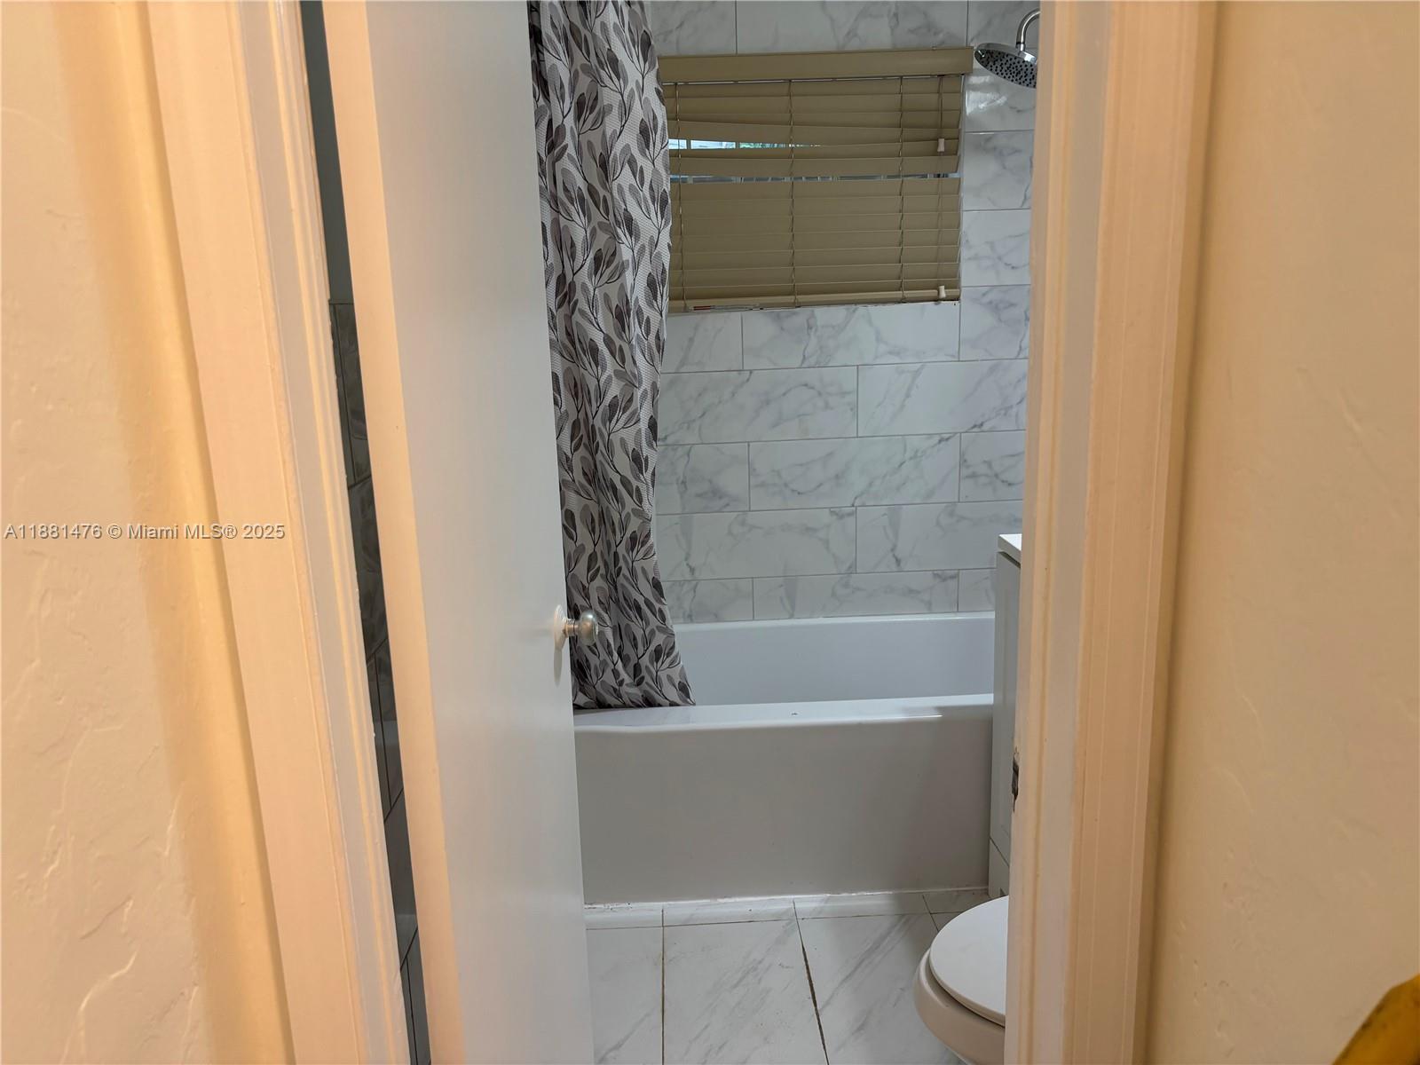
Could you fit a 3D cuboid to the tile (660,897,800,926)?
[{"bbox_3d":[0.044,0.869,2.433,0.302,0.010,0.089,-2,13,-1],"label":"tile"}]

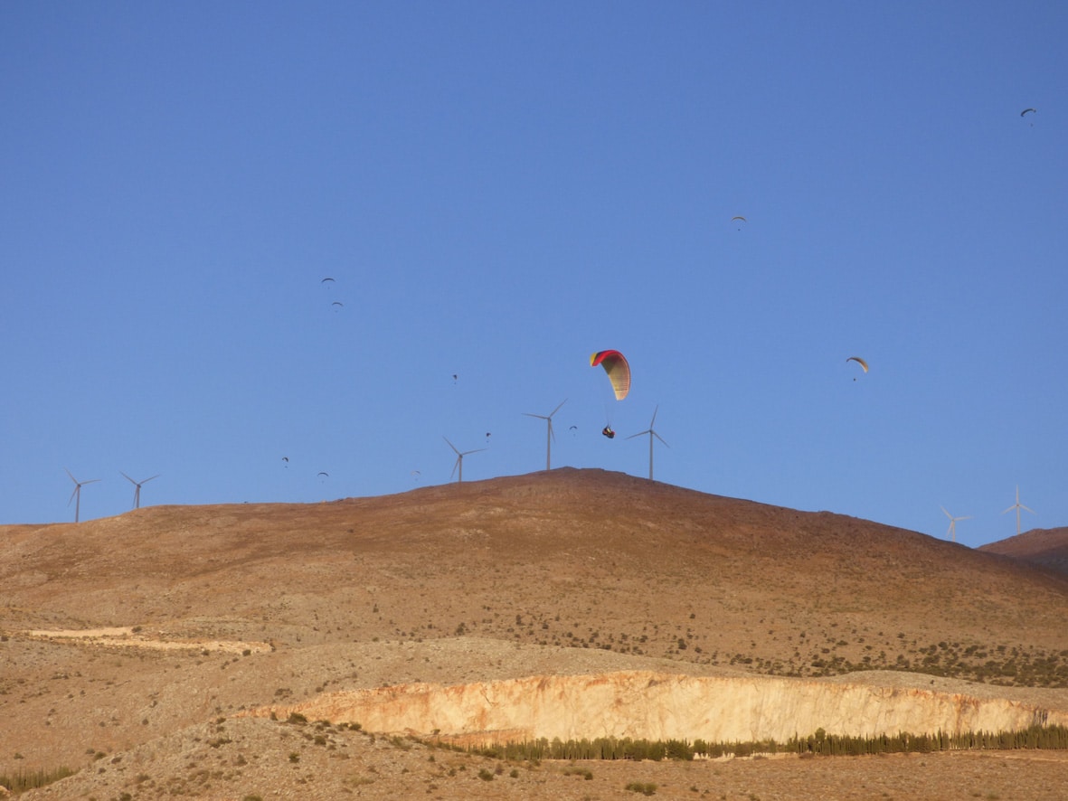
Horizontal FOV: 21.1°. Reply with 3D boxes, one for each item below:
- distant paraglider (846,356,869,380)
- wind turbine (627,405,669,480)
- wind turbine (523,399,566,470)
[{"bbox_3d":[126.460,-12.070,1120.000,9.200,8.400,2.800,22,-11,-23],"label":"distant paraglider"},{"bbox_3d":[178.570,67.360,4481.500,73.900,122.700,14.000,-3,-11,18],"label":"wind turbine"},{"bbox_3d":[17.510,51.540,4330.770,73.900,111.700,14.000,-3,-11,18],"label":"wind turbine"}]

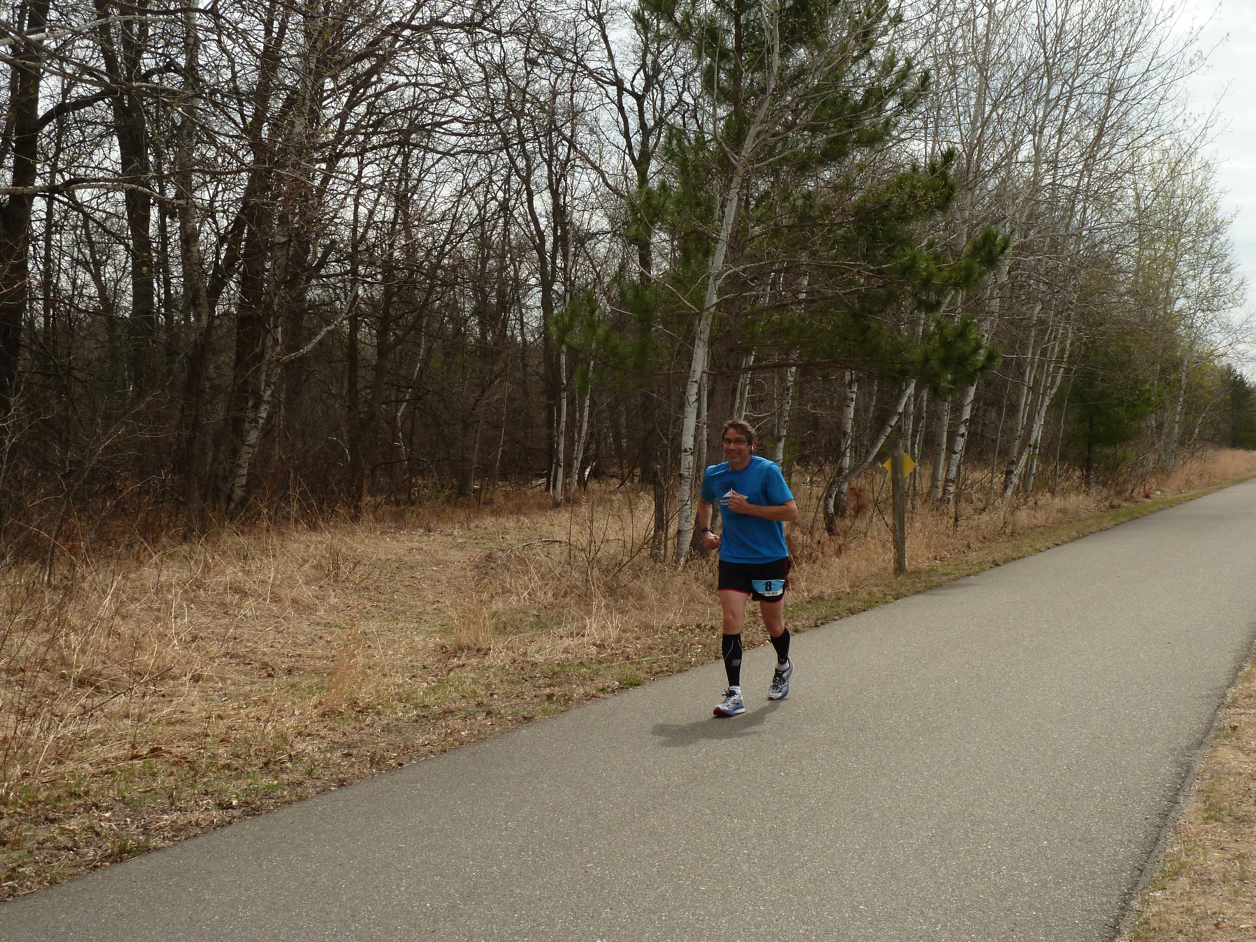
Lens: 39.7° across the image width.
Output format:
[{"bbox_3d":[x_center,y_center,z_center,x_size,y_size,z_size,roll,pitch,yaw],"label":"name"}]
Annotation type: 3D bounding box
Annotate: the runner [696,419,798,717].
[{"bbox_3d":[0.740,0.565,10.500,0.620,1.750,0.950,0,1,23],"label":"runner"}]

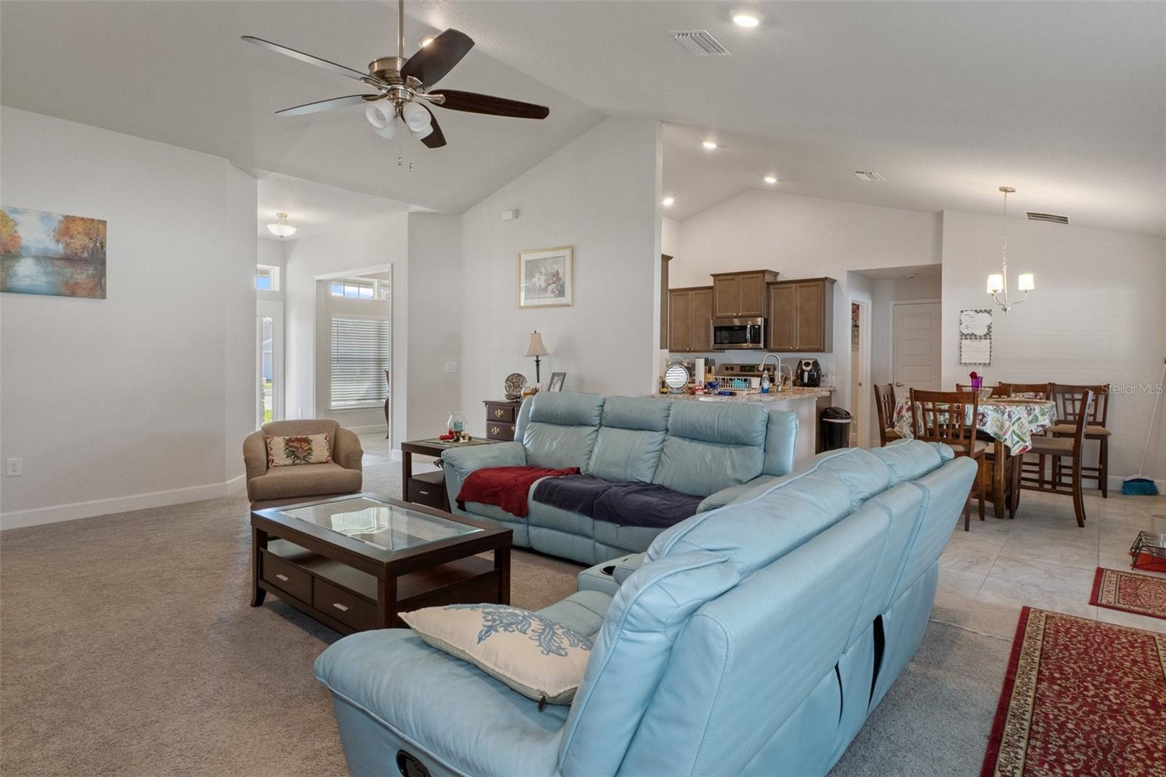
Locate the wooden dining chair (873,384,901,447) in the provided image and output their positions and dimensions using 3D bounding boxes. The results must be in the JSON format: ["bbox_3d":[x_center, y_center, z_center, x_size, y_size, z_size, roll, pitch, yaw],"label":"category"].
[{"bbox_3d":[2.892,0.489,5.436,0.520,1.030,0.450,2,3,40],"label":"wooden dining chair"}]

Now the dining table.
[{"bbox_3d":[3.396,0.558,5.346,1.110,0.920,1.110,2,2,39],"label":"dining table"}]

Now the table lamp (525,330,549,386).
[{"bbox_3d":[-0.471,-0.216,6.229,0.260,0.740,0.260,1,2,0],"label":"table lamp"}]

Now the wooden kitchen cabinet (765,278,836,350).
[{"bbox_3d":[2.932,-0.961,8.277,0.780,0.945,0.370,2,3,40],"label":"wooden kitchen cabinet"}]

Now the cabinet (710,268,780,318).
[{"bbox_3d":[2.300,-1.296,8.710,0.810,0.625,0.460,2,3,40],"label":"cabinet"}]

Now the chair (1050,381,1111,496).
[{"bbox_3d":[4.874,0.471,6.049,0.460,1.050,0.530,2,2,39],"label":"chair"}]

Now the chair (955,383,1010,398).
[{"bbox_3d":[3.736,0.485,5.828,0.450,1.030,0.520,2,3,40],"label":"chair"}]

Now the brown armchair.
[{"bbox_3d":[-2.011,0.613,4.423,0.780,0.740,0.780,0,2,-26],"label":"brown armchair"}]

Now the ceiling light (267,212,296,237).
[{"bbox_3d":[-3.575,-1.934,7.300,0.360,0.310,0.360,2,3,40],"label":"ceiling light"}]

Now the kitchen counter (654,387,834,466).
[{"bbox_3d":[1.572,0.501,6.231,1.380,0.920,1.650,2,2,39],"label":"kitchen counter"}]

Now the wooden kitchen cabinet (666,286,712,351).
[{"bbox_3d":[1.740,-1.037,9.321,0.780,0.960,0.350,2,2,39],"label":"wooden kitchen cabinet"}]

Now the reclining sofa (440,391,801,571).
[{"bbox_3d":[0.154,0.552,4.117,2.220,1.000,0.990,2,2,39],"label":"reclining sofa"}]

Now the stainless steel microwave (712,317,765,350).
[{"bbox_3d":[2.306,-0.788,8.798,0.765,0.420,0.400,2,2,39],"label":"stainless steel microwave"}]

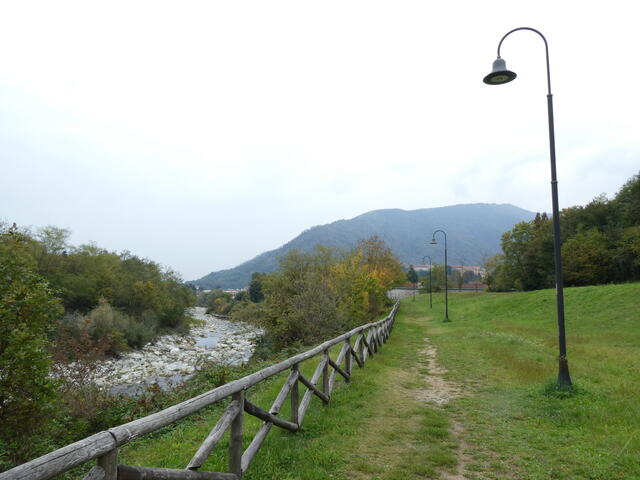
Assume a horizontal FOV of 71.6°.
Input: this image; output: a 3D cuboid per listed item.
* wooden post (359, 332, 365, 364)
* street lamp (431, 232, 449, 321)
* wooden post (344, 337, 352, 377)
[{"bbox_3d":[0.936,2.437,9.927,0.110,0.766,0.110,-1,-7,15],"label":"wooden post"},{"bbox_3d":[7.552,2.223,28.071,1.020,5.700,0.450,-1,-7,15],"label":"street lamp"},{"bbox_3d":[0.535,2.230,8.392,0.110,0.794,0.110,-1,-7,15],"label":"wooden post"}]

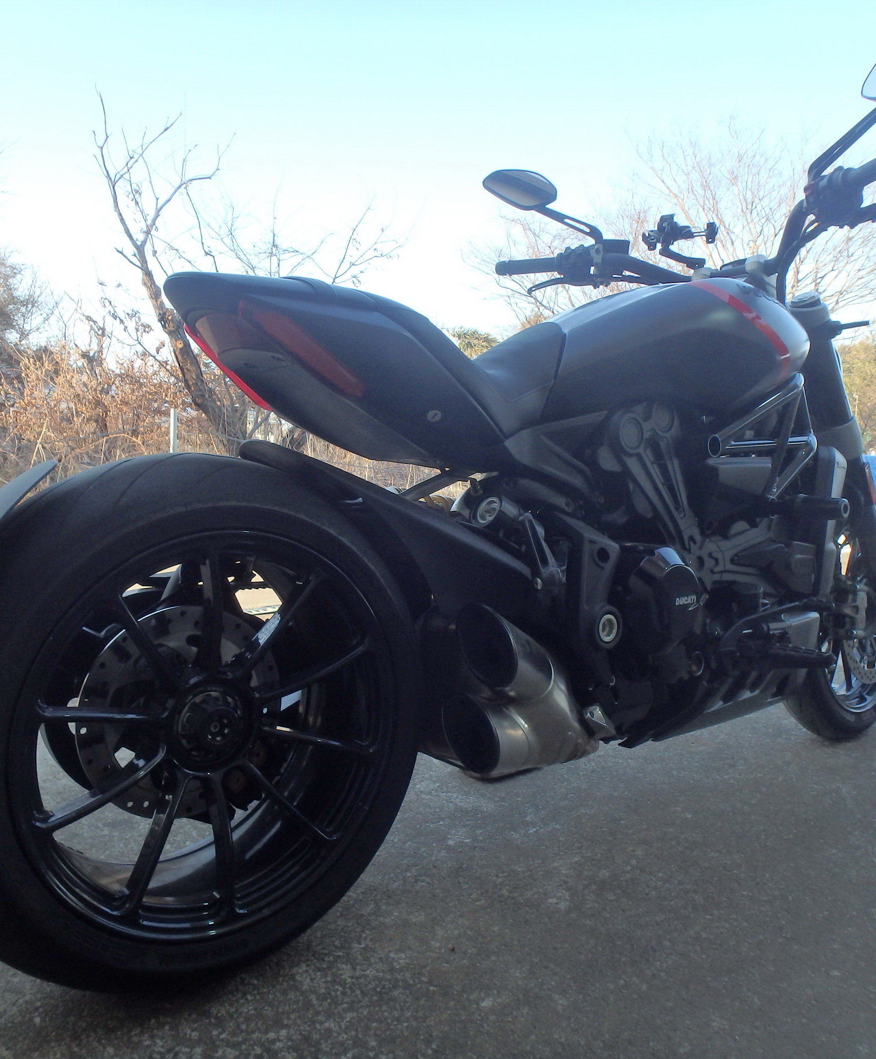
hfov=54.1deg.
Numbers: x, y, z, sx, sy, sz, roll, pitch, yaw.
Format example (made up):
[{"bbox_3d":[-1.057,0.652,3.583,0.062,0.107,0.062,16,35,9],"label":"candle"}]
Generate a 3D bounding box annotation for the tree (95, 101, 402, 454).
[{"bbox_3d":[-2.142,-2.461,9.700,3.400,4.784,3.000,0,4,-12],"label":"tree"}]

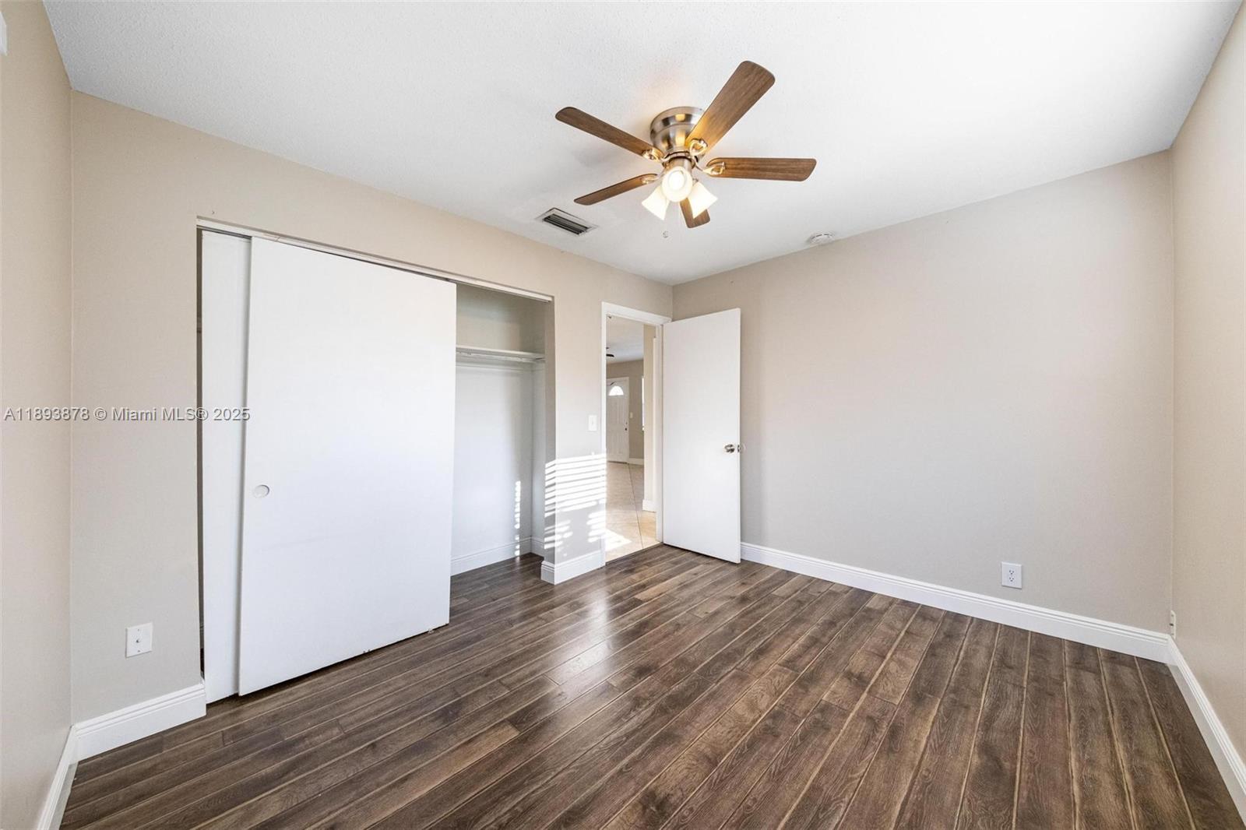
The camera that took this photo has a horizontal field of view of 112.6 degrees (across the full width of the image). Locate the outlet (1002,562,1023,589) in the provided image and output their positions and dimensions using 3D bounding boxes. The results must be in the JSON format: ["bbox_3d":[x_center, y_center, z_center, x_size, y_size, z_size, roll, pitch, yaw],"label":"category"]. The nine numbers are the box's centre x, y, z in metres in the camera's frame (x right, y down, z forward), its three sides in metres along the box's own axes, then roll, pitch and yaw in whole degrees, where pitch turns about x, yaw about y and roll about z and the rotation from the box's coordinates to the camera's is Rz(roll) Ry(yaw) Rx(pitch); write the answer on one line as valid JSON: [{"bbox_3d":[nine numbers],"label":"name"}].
[{"bbox_3d":[2.200,0.910,2.348,0.085,0.134,0.010,-1,0,45],"label":"outlet"}]

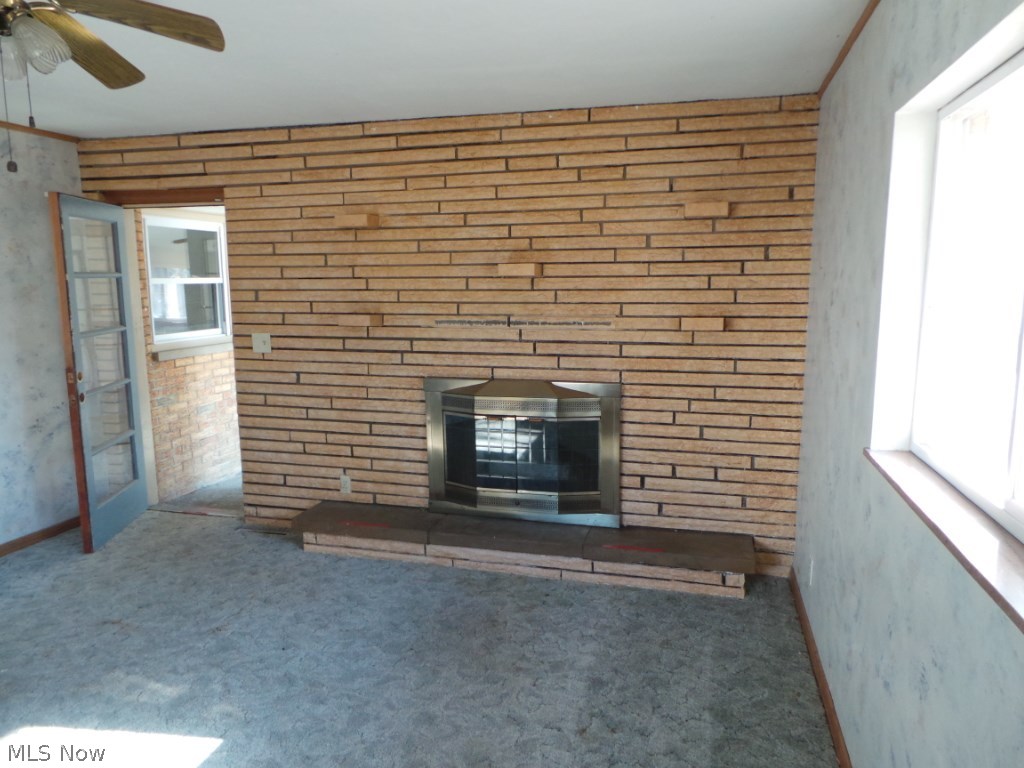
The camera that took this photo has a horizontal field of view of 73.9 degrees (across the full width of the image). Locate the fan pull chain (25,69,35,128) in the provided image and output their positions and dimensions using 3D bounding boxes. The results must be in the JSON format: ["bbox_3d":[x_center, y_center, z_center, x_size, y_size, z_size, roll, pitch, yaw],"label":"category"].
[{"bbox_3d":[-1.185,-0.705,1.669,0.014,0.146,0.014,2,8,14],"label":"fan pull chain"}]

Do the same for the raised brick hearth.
[{"bbox_3d":[0.010,0.880,3.689,2.474,0.215,0.326,2,8,14],"label":"raised brick hearth"}]

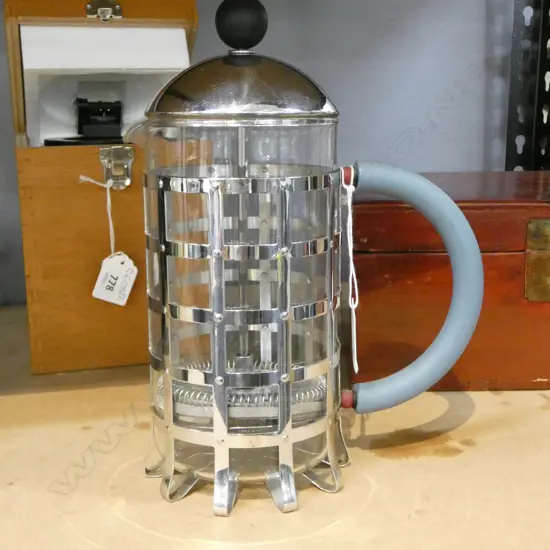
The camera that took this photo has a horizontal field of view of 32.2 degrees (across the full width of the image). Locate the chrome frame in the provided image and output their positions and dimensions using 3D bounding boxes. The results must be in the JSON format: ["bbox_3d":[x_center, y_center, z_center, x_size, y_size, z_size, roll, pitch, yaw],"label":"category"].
[{"bbox_3d":[-0.016,0.026,0.494,0.108,0.163,0.108,0,11,0],"label":"chrome frame"}]

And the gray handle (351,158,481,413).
[{"bbox_3d":[0.075,0.007,0.500,0.071,0.135,0.015,-1,11,-6],"label":"gray handle"}]

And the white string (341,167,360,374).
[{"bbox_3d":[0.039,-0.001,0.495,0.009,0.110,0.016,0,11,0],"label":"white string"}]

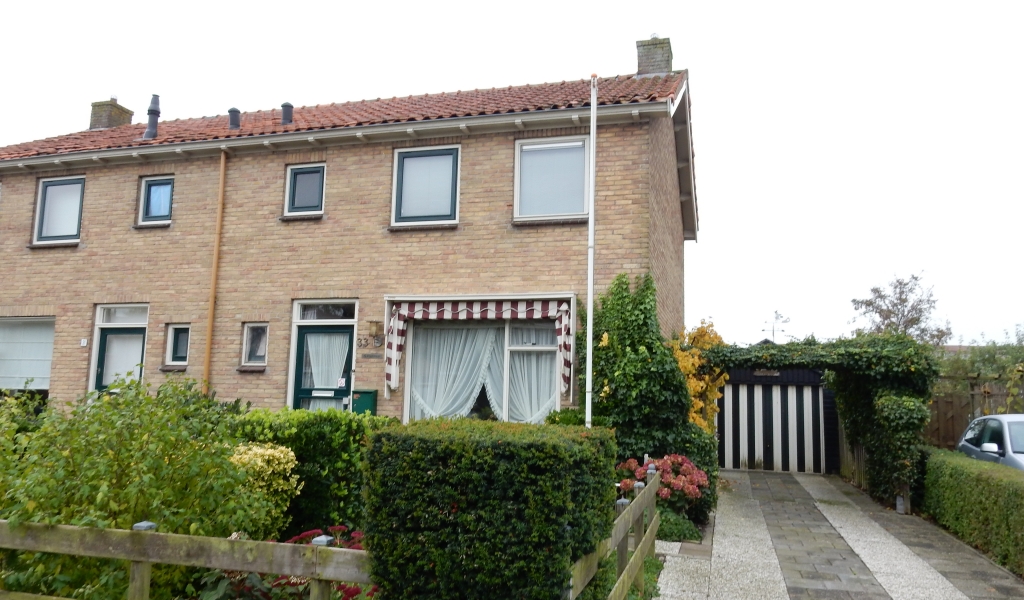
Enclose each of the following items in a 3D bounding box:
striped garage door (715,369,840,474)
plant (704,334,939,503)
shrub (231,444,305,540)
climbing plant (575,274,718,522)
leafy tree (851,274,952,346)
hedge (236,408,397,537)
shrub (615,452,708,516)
[{"bbox_3d":[5.682,2.725,16.146,2.475,2.095,0.160,-1,-8,16],"label":"striped garage door"},{"bbox_3d":[4.531,1.831,11.272,3.391,2.470,1.950,-1,-8,16],"label":"plant"},{"bbox_3d":[-2.063,1.677,6.051,0.720,0.990,0.720,-1,-8,16],"label":"shrub"},{"bbox_3d":[1.671,1.173,9.044,1.833,2.970,1.050,-1,-8,16],"label":"climbing plant"},{"bbox_3d":[10.675,1.841,20.267,3.000,4.981,3.000,-1,-8,16],"label":"leafy tree"},{"bbox_3d":[-1.869,1.677,7.045,1.507,1.250,0.800,-1,-8,16],"label":"hedge"},{"bbox_3d":[1.638,2.140,8.242,1.207,0.850,0.950,-1,-8,16],"label":"shrub"}]

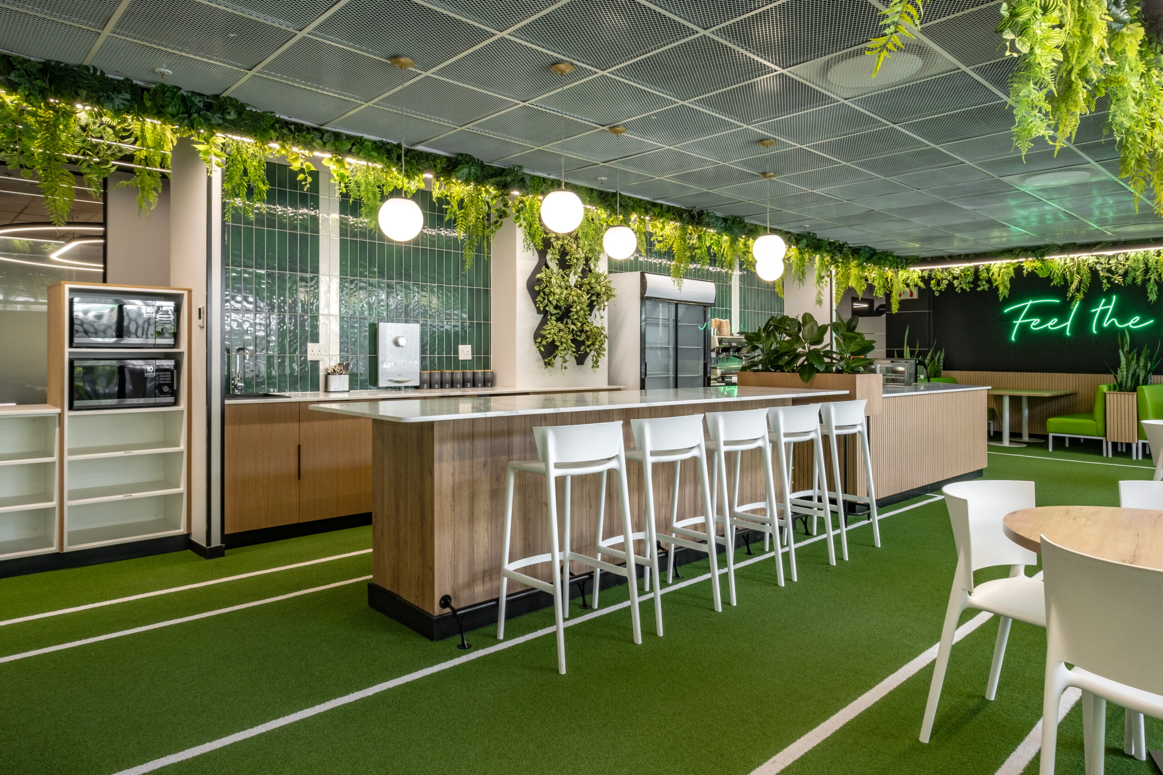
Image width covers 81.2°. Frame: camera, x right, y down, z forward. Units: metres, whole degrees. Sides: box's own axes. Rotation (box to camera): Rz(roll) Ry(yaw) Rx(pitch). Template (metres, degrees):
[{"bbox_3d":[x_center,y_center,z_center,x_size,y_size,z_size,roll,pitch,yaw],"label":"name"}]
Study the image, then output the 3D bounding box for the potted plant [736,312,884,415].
[{"bbox_3d":[1.888,-0.195,5.683,0.560,0.775,1.090,-2,3,-43],"label":"potted plant"}]

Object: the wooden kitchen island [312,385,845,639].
[{"bbox_3d":[0.348,0.550,4.361,3.805,0.962,0.940,-2,3,-43],"label":"wooden kitchen island"}]

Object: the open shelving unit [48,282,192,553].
[{"bbox_3d":[-2.824,0.155,4.174,0.640,1.516,0.470,-2,3,-43],"label":"open shelving unit"}]

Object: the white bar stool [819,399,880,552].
[{"bbox_3d":[1.630,0.568,4.420,0.500,0.945,0.470,-2,3,-43],"label":"white bar stool"}]

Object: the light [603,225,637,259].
[{"bbox_3d":[0.228,-0.868,4.054,0.205,0.210,0.205,1,2,0],"label":"light"}]

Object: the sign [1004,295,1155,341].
[{"bbox_3d":[7.611,-1.053,10.465,0.050,0.645,1.910,-2,3,-43],"label":"sign"}]

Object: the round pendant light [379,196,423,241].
[{"bbox_3d":[-0.839,-0.783,3.157,0.205,0.210,0.205,1,2,0],"label":"round pendant light"}]

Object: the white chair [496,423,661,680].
[{"bbox_3d":[-0.056,0.613,2.886,0.500,0.945,0.465,-2,3,-43],"label":"white chair"}]

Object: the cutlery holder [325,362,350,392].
[{"bbox_3d":[-1.855,-0.078,5.186,0.165,0.227,0.100,-2,3,-43],"label":"cutlery holder"}]

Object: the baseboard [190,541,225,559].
[{"bbox_3d":[-2.293,0.981,4.165,0.105,0.070,0.320,-2,3,-43],"label":"baseboard"}]

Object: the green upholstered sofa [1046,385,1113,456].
[{"bbox_3d":[7.213,0.421,9.604,1.600,0.930,0.660,-2,3,-43],"label":"green upholstered sofa"}]

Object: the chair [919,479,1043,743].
[{"bbox_3d":[1.406,0.730,2.096,0.530,0.800,0.480,-1,3,-36],"label":"chair"}]

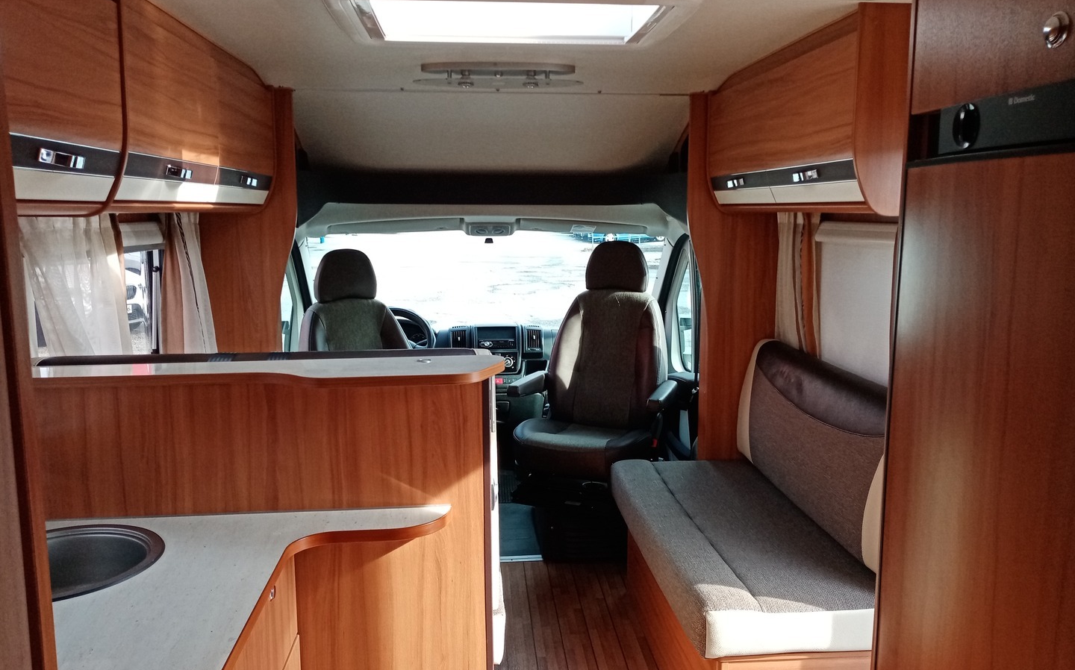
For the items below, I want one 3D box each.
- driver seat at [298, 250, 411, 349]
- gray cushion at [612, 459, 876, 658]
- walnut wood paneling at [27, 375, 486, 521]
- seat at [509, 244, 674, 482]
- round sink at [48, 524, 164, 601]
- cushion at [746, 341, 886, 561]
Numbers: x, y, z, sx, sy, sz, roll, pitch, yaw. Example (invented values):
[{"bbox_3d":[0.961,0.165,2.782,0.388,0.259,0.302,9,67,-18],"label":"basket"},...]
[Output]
[{"bbox_3d":[-0.739,0.119,3.450,0.600,0.980,0.720,-5,10,-28],"label":"driver seat"},{"bbox_3d":[0.656,0.659,2.672,0.630,0.140,1.240,-1,9,-5],"label":"gray cushion"},{"bbox_3d":[-0.601,0.230,1.676,0.980,0.285,0.030,-1,9,-5],"label":"walnut wood paneling"},{"bbox_3d":[0.273,0.084,3.527,0.610,0.970,0.730,3,9,19],"label":"seat"},{"bbox_3d":[-0.865,0.475,1.465,0.355,0.135,0.355,0,9,0],"label":"round sink"},{"bbox_3d":[0.933,0.343,2.717,0.180,0.500,1.070,-1,9,-5],"label":"cushion"}]

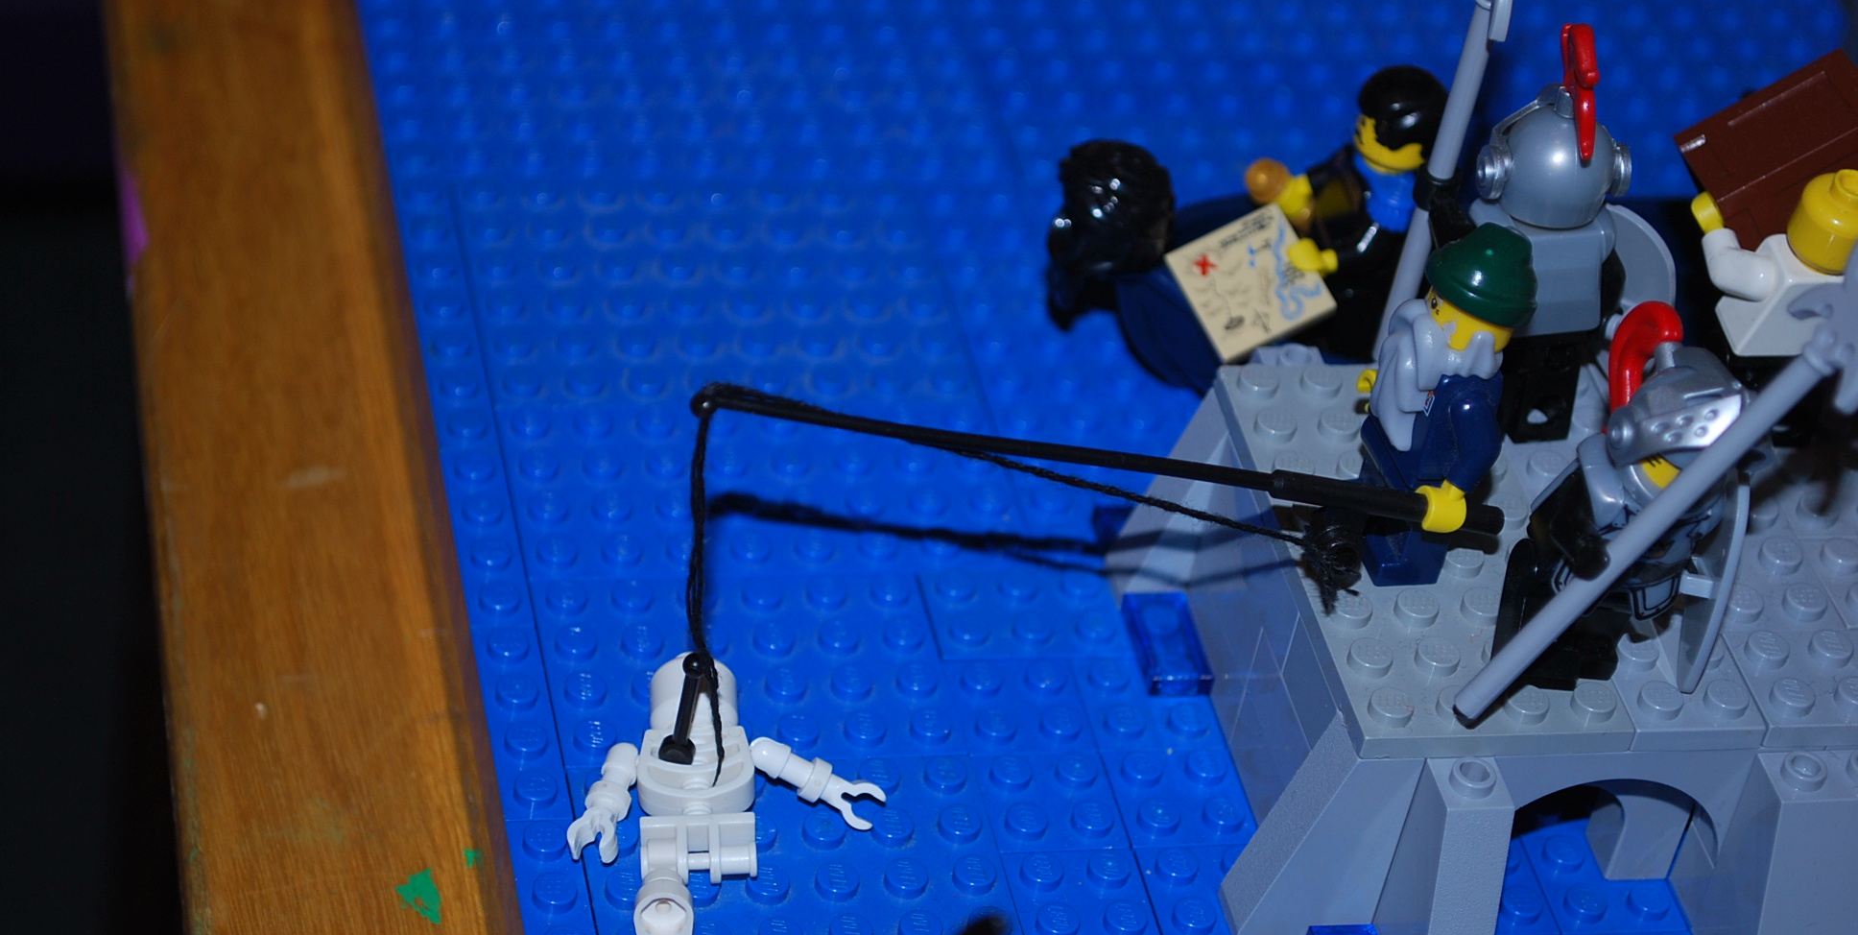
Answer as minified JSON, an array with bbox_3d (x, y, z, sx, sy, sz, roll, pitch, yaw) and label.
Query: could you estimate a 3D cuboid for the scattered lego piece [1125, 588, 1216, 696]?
[{"bbox_3d":[0.029,0.022,0.518,0.008,0.003,0.016,-1,41,-15],"label":"scattered lego piece"}]

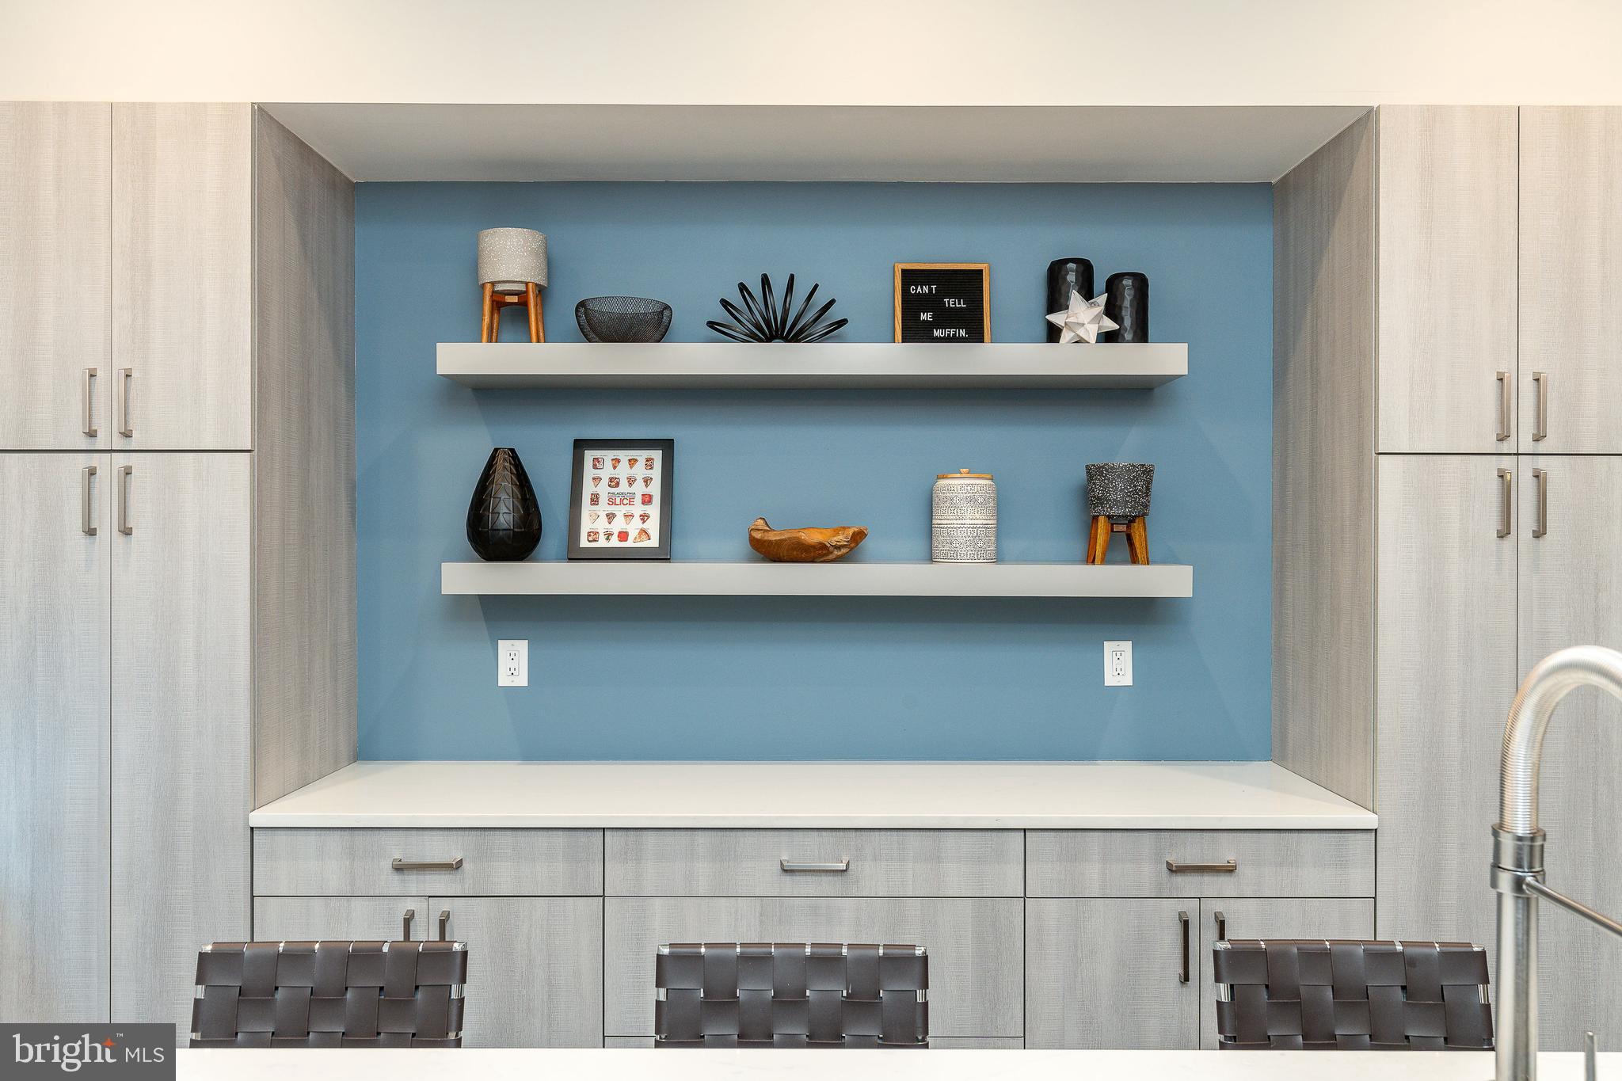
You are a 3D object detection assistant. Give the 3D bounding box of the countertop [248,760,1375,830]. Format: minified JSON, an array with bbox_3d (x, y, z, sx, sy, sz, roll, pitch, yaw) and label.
[{"bbox_3d":[0.008,0.606,3.049,2.440,0.030,0.637,0,0,0],"label":"countertop"}]

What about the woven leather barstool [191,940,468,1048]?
[{"bbox_3d":[-0.712,1.050,1.690,0.430,0.900,0.500,0,0,-2],"label":"woven leather barstool"}]

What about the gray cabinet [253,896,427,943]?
[{"bbox_3d":[-1.021,1.085,2.990,0.379,0.620,0.510,0,0,0],"label":"gray cabinet"}]

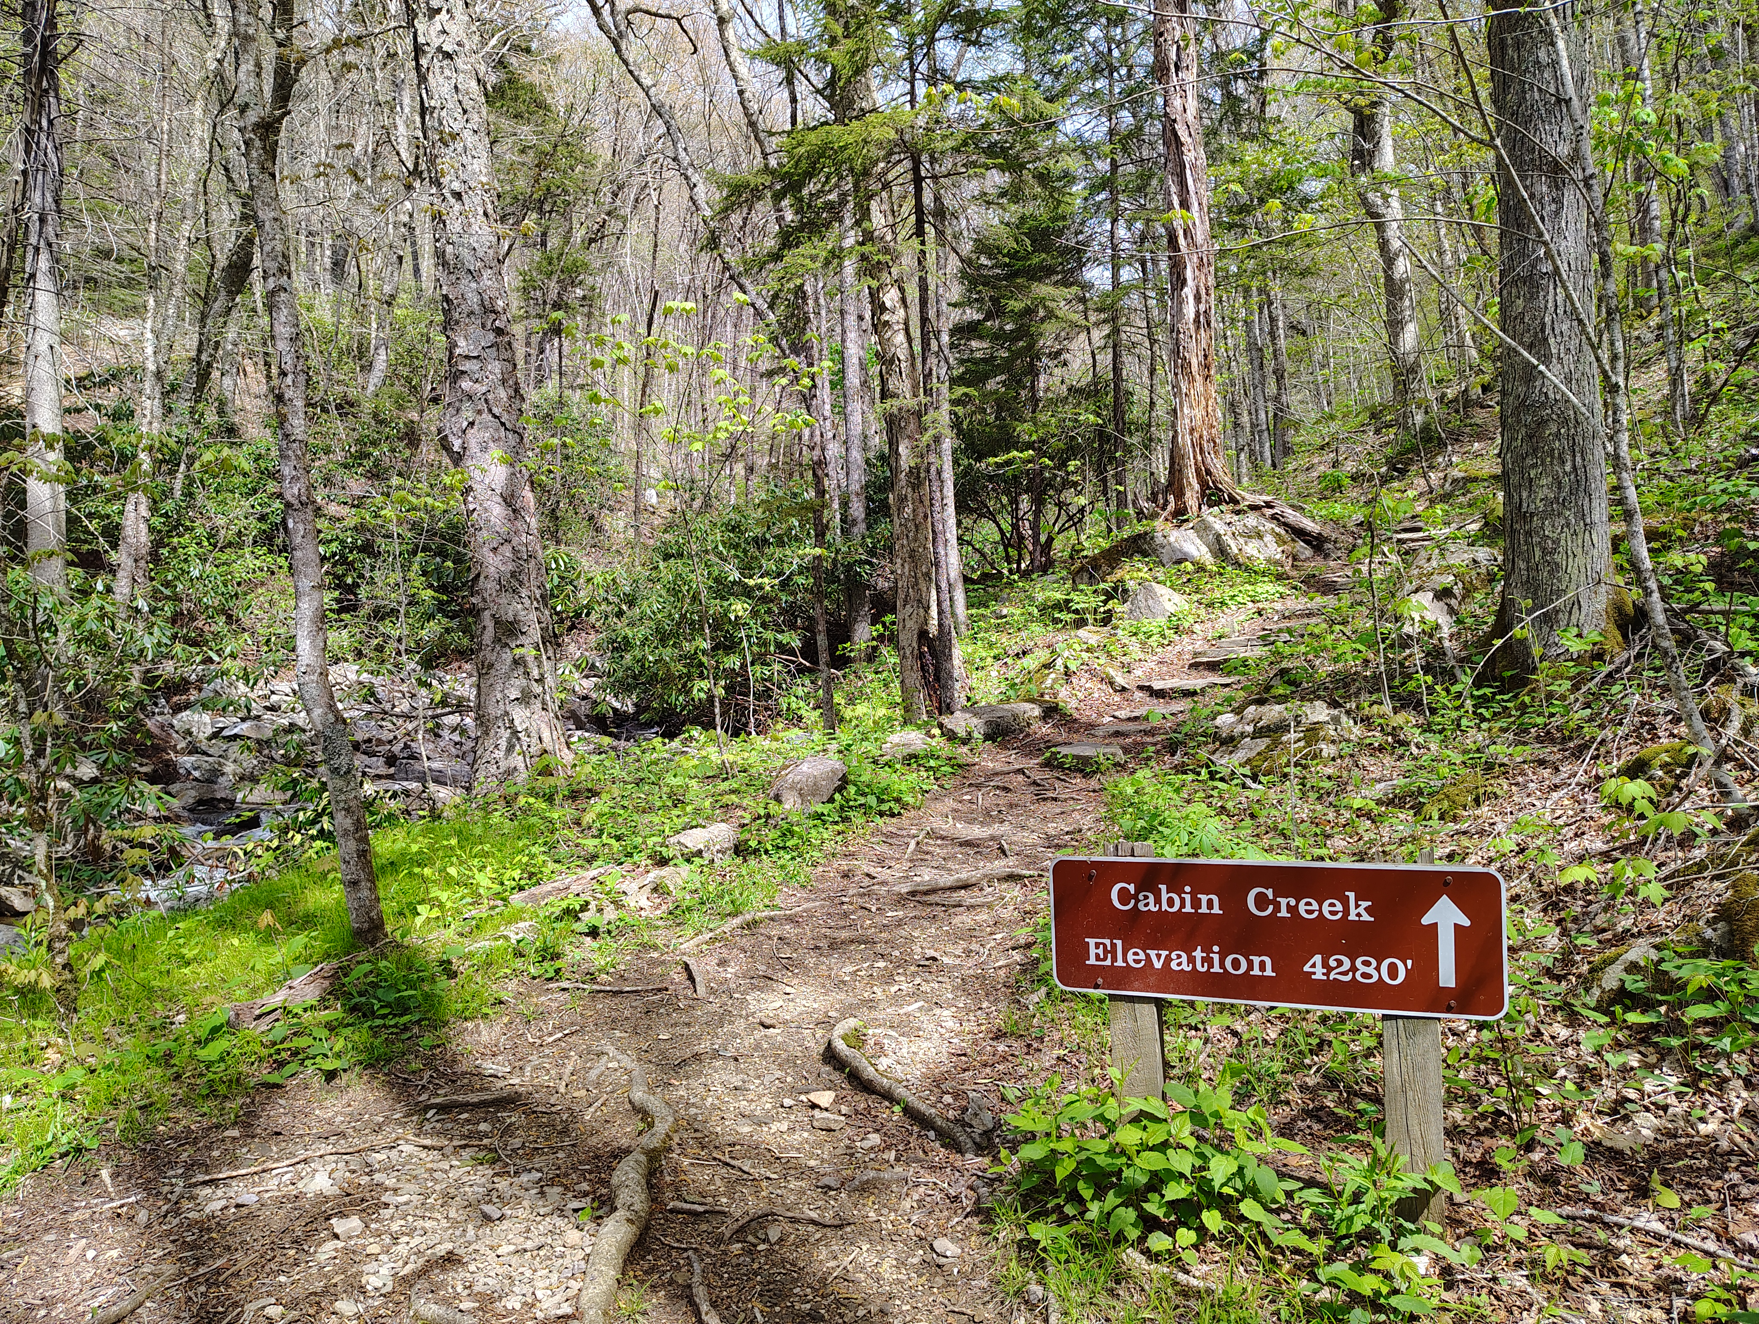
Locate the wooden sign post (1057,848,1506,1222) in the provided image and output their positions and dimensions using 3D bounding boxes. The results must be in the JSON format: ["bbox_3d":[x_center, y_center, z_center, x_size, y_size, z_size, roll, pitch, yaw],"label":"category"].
[{"bbox_3d":[0.737,0.677,2.305,0.798,0.660,0.111,-2,1,22],"label":"wooden sign post"}]

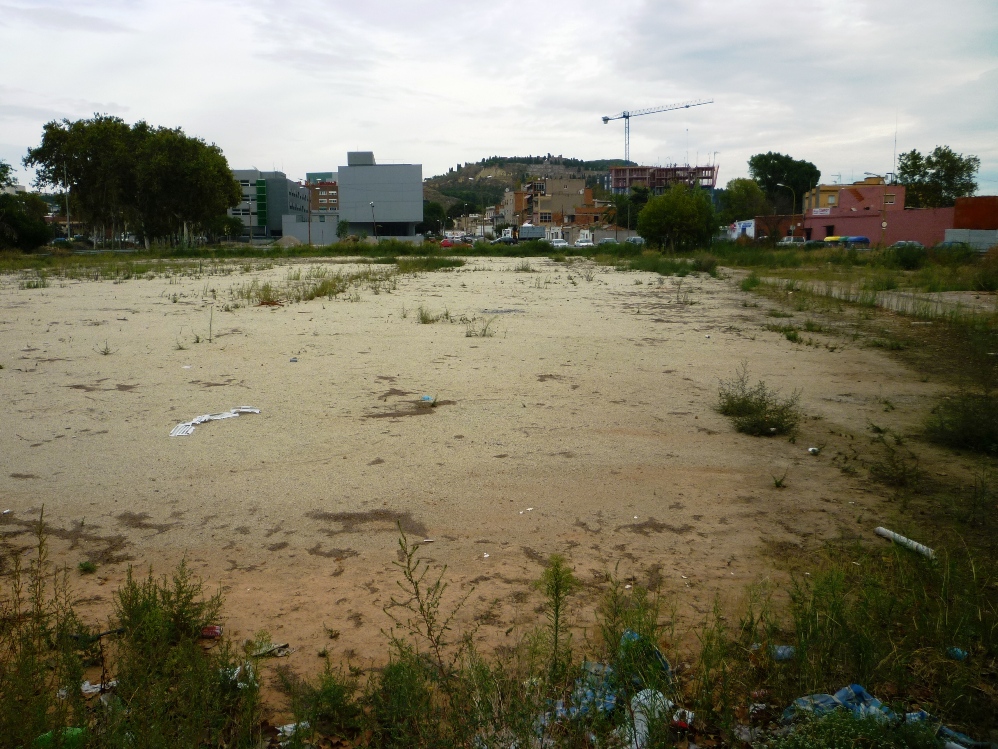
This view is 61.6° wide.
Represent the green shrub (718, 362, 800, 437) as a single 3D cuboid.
[{"bbox_3d":[2.478,0.183,7.986,0.777,0.583,0.777,3,10,17],"label":"green shrub"}]

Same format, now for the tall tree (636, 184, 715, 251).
[{"bbox_3d":[17.783,-15.704,84.566,7.466,6.853,7.466,2,10,12],"label":"tall tree"}]

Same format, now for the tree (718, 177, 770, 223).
[{"bbox_3d":[41.533,-27.545,142.402,8.714,11.374,8.714,3,10,16],"label":"tree"}]

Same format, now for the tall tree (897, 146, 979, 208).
[{"bbox_3d":[55.481,-22.167,105.787,9.856,12.941,9.856,5,11,27],"label":"tall tree"}]

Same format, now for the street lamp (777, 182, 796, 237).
[{"bbox_3d":[35.772,-19.547,104.200,2.300,8.302,0.350,-2,10,-10],"label":"street lamp"}]

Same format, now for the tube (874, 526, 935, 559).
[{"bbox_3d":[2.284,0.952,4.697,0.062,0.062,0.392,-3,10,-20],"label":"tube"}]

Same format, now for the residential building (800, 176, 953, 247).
[{"bbox_3d":[45.000,-18.000,95.334,9.000,8.200,21.000,-5,11,-25],"label":"residential building"}]

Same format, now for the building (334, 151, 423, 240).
[{"bbox_3d":[-22.980,-34.583,166.569,16.600,17.218,16.000,0,10,-3],"label":"building"}]

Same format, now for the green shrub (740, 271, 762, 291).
[{"bbox_3d":[8.372,-3.098,27.715,0.693,0.495,0.693,3,10,16],"label":"green shrub"}]

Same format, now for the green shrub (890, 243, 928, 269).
[{"bbox_3d":[18.951,-5.397,38.640,1.667,1.296,1.600,5,11,26],"label":"green shrub"}]

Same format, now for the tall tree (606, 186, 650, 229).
[{"bbox_3d":[20.775,-25.542,135.641,6.451,9.672,6.451,1,10,8],"label":"tall tree"}]

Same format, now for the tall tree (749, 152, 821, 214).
[{"bbox_3d":[50.661,-31.133,148.896,12.518,16.291,12.518,3,10,18],"label":"tall tree"}]

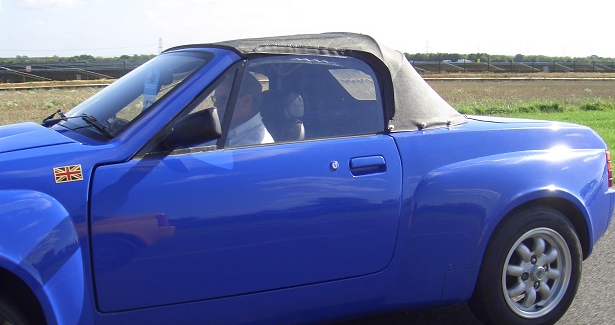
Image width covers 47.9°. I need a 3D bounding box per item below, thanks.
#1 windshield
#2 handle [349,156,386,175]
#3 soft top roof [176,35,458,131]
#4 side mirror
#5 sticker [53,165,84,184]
[{"bbox_3d":[-0.722,-0.288,2.698,0.500,0.100,1.130,-42,22,-15],"label":"windshield"},{"bbox_3d":[0.215,0.011,2.479,0.147,0.063,0.035,-4,9,-25],"label":"handle"},{"bbox_3d":[-0.015,-0.366,3.023,1.220,0.390,1.180,-4,9,-25],"label":"soft top roof"},{"bbox_3d":[-0.356,-0.111,2.160,0.120,0.110,0.180,-4,9,-25],"label":"side mirror"},{"bbox_3d":[-0.704,0.035,2.042,0.079,0.047,0.006,-9,2,-25],"label":"sticker"}]

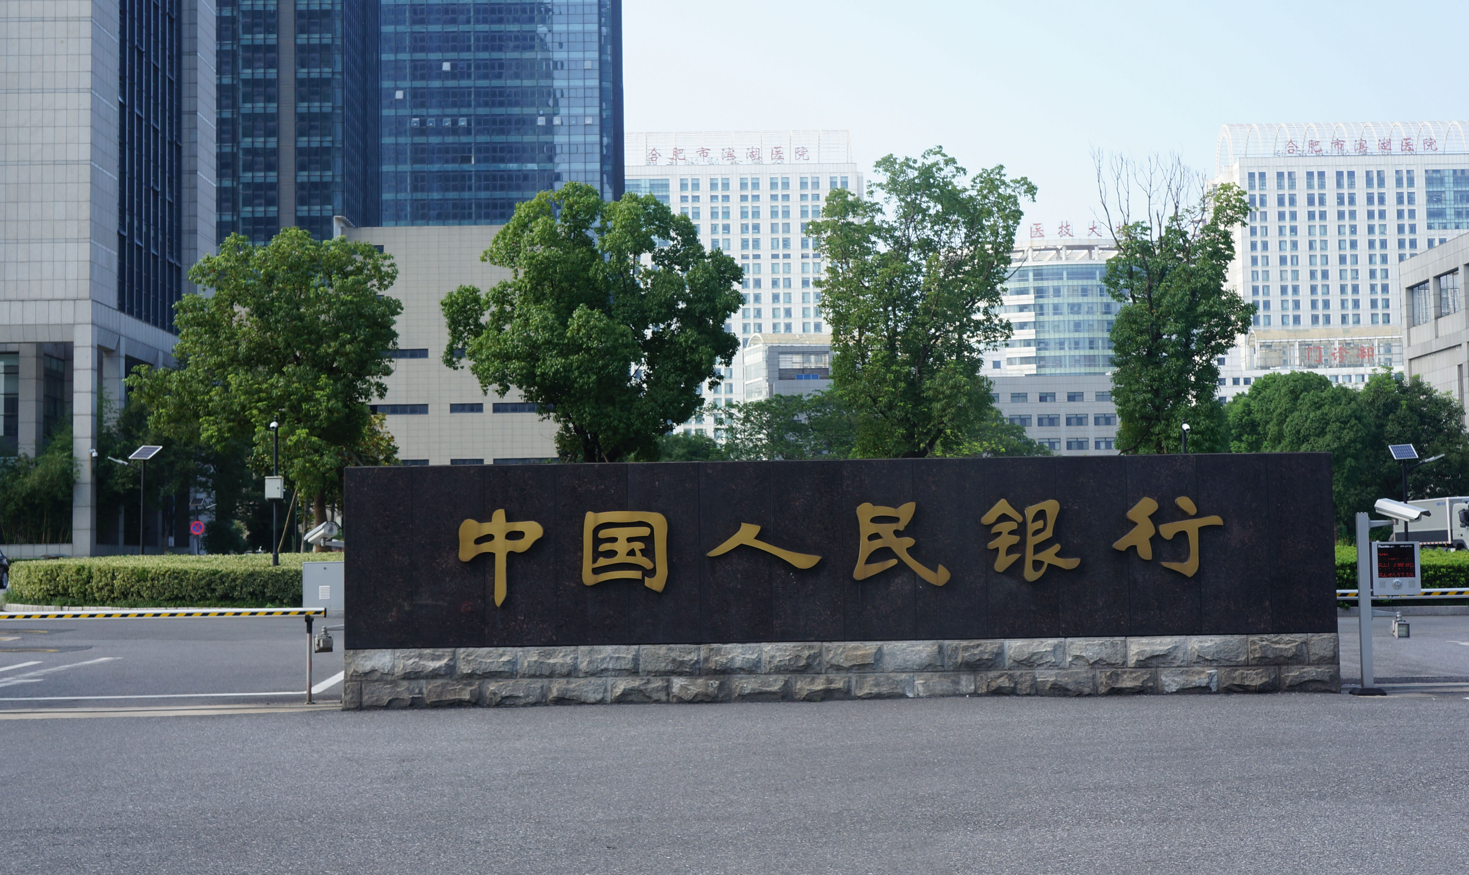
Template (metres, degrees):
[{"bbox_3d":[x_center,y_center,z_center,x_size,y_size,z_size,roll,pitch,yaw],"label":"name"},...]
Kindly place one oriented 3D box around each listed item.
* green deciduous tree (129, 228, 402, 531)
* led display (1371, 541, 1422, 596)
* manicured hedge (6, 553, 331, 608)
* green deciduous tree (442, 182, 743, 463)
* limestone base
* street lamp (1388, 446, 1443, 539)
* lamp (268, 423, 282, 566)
[{"bbox_3d":[-12.379,-1.065,46.000,7.000,9.000,6.600,-1,-4,-1],"label":"green deciduous tree"},{"bbox_3d":[5.655,1.122,14.800,0.405,0.455,0.090,-1,-4,-5],"label":"led display"},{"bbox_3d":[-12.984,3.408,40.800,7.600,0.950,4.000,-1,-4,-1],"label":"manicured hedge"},{"bbox_3d":[-3.720,-1.661,45.500,7.800,9.900,7.200,-1,-4,-1],"label":"green deciduous tree"},{"bbox_3d":[0.924,2.005,15.040,8.450,0.510,0.650,-1,-4,-1],"label":"limestone base"},{"bbox_3d":[19.648,2.035,50.000,1.600,3.800,0.700,-2,-4,16],"label":"street lamp"},{"bbox_3d":[-10.331,1.588,39.000,0.420,4.050,0.350,-1,-4,-1],"label":"lamp"}]

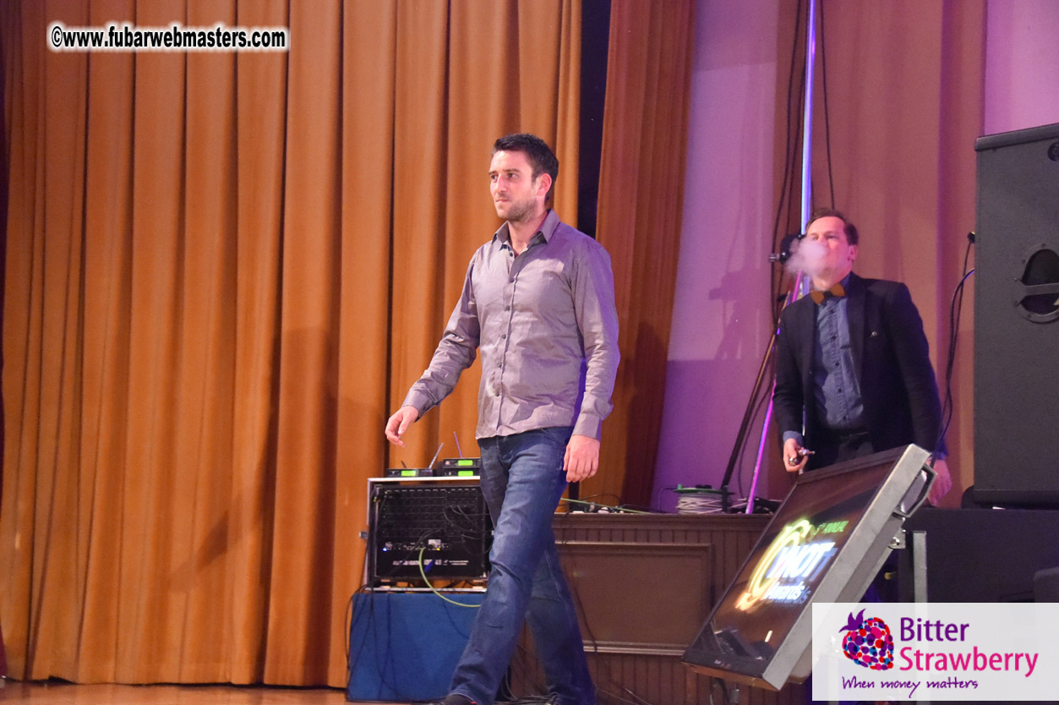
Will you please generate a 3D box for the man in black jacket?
[{"bbox_3d":[1.180,0.360,6.470,0.560,1.770,0.400,-2,-7,28],"label":"man in black jacket"}]

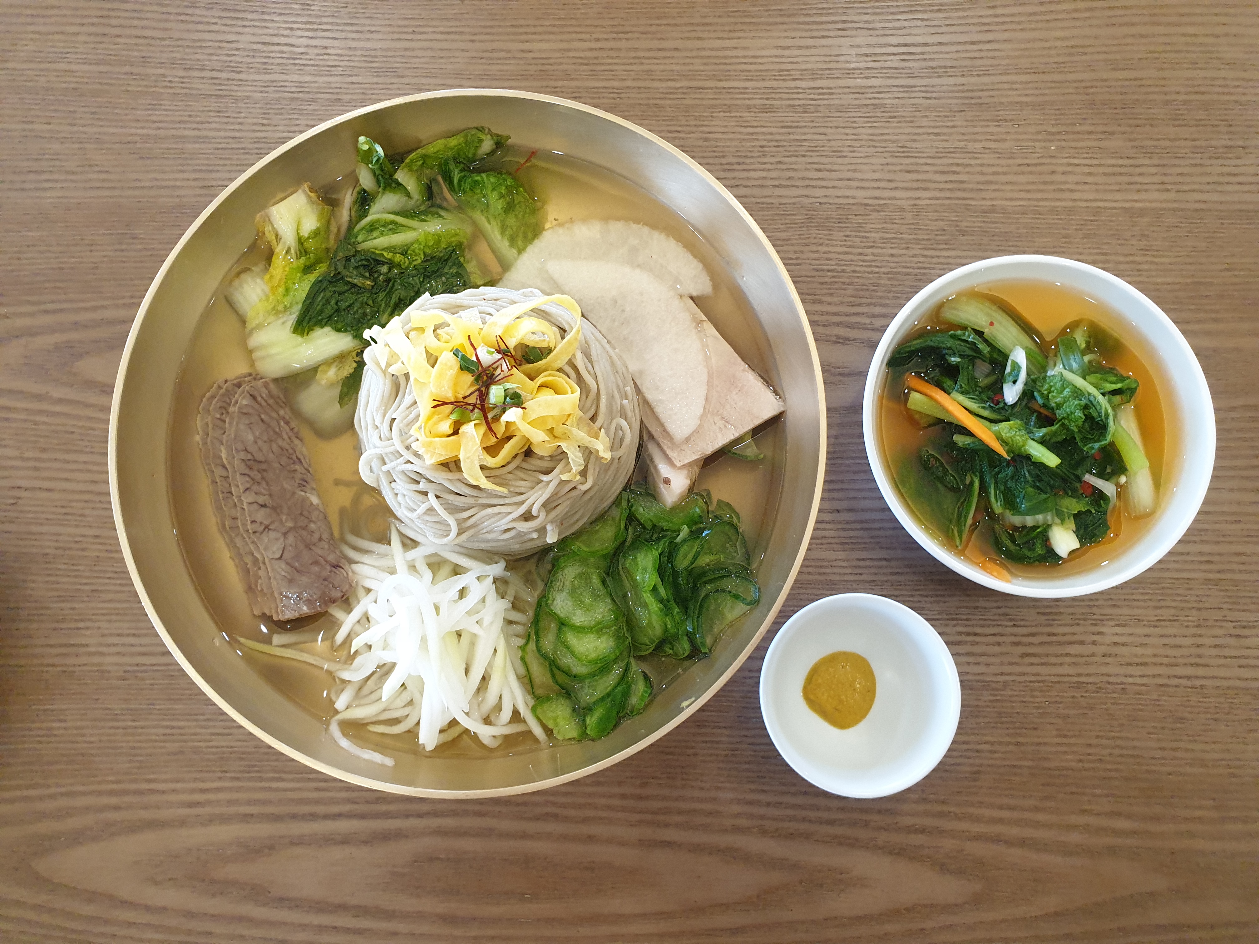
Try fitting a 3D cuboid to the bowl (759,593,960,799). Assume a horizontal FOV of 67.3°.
[{"bbox_3d":[0.083,0.082,0.356,0.072,0.034,0.072,0,81,1],"label":"bowl"}]

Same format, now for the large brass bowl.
[{"bbox_3d":[-0.053,-0.010,0.351,0.238,0.078,0.238,0,81,1],"label":"large brass bowl"}]

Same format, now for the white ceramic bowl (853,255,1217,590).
[{"bbox_3d":[0.145,-0.014,0.360,0.123,0.053,0.123,0,81,1],"label":"white ceramic bowl"}]

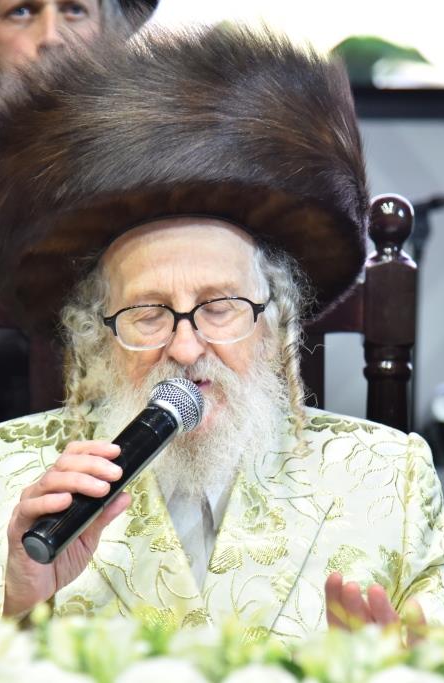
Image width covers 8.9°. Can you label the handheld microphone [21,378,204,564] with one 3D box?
[{"bbox_3d":[-0.091,0.109,2.428,0.052,0.052,0.223,31,51,17],"label":"handheld microphone"}]

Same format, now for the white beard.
[{"bbox_3d":[-0.031,0.075,2.560,0.182,0.140,0.120,-3,-3,-3],"label":"white beard"}]

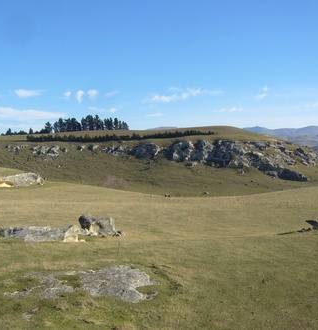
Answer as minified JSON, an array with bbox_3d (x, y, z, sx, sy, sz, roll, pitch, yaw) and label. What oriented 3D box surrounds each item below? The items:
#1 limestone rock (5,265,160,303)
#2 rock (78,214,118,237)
[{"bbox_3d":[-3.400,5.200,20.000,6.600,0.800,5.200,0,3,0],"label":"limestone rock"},{"bbox_3d":[-5.600,5.480,40.600,3.500,1.850,2.400,0,3,0],"label":"rock"}]

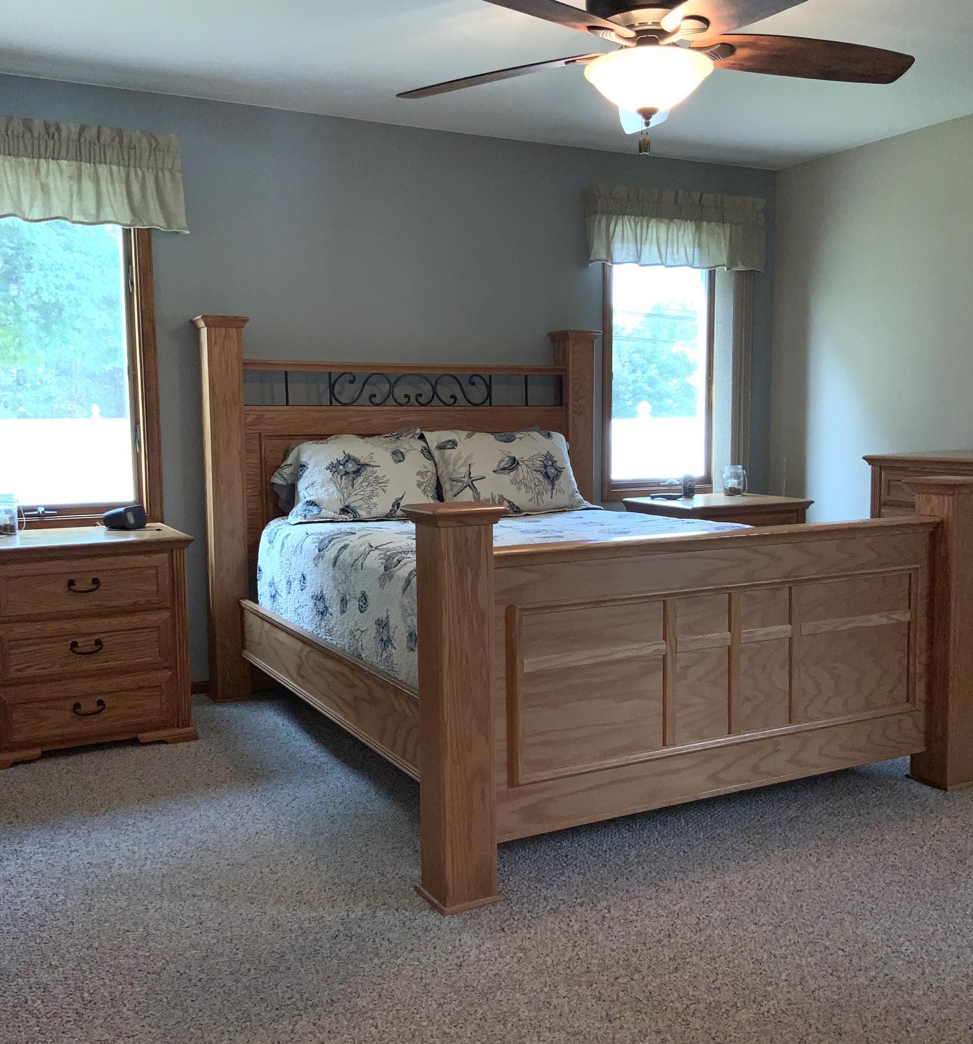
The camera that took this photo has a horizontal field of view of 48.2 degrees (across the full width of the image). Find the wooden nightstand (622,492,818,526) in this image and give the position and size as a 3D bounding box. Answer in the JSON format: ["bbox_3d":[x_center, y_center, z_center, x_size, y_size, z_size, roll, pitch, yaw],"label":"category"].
[{"bbox_3d":[1.102,0.252,5.274,0.715,0.709,0.590,-3,6,-28],"label":"wooden nightstand"}]

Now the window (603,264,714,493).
[{"bbox_3d":[0.950,-0.780,5.533,0.885,1.280,0.113,-3,6,-28],"label":"window"}]

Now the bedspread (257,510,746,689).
[{"bbox_3d":[0.187,0.201,3.846,1.515,0.380,1.964,-3,6,-28],"label":"bedspread"}]

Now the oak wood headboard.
[{"bbox_3d":[-0.312,-0.089,4.750,1.839,1.513,0.176,-3,6,-28],"label":"oak wood headboard"}]

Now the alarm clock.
[{"bbox_3d":[-1.366,-0.017,4.103,0.125,0.093,0.131,2,6,21],"label":"alarm clock"}]

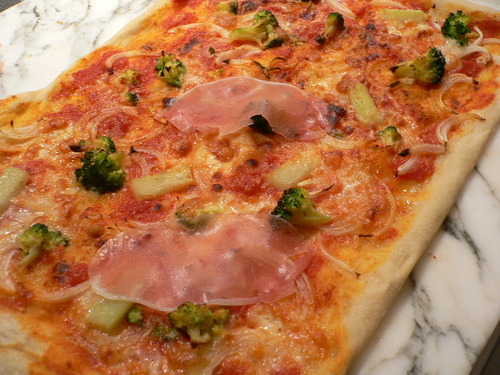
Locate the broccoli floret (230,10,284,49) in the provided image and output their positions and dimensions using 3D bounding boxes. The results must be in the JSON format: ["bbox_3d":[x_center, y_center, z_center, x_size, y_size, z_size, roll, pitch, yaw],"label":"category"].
[{"bbox_3d":[0.008,-0.161,0.513,0.058,0.024,0.046,-12,51,-10],"label":"broccoli floret"}]

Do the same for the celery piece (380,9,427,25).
[{"bbox_3d":[0.159,-0.178,0.526,0.045,0.009,0.016,5,51,4],"label":"celery piece"}]

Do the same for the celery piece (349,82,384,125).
[{"bbox_3d":[0.103,-0.076,0.452,0.016,0.009,0.045,-8,50,-6],"label":"celery piece"}]

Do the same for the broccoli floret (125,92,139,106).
[{"bbox_3d":[-0.104,-0.077,0.445,0.012,0.008,0.012,12,52,9],"label":"broccoli floret"}]

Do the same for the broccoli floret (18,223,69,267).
[{"bbox_3d":[-0.141,0.039,0.345,0.034,0.020,0.030,2,51,2],"label":"broccoli floret"}]

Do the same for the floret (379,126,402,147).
[{"bbox_3d":[0.115,-0.042,0.414,0.019,0.012,0.015,0,51,0],"label":"floret"}]

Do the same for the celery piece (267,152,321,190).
[{"bbox_3d":[0.034,-0.013,0.399,0.040,0.009,0.017,-26,55,-20],"label":"celery piece"}]

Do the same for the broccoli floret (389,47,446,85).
[{"bbox_3d":[0.157,-0.114,0.471,0.053,0.028,0.034,-8,50,-7],"label":"broccoli floret"}]

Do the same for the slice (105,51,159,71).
[{"bbox_3d":[-0.116,-0.124,0.495,0.051,0.006,0.018,-12,51,-10],"label":"slice"}]

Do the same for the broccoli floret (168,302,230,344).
[{"bbox_3d":[-0.031,0.084,0.312,0.039,0.018,0.026,-3,50,-2],"label":"broccoli floret"}]

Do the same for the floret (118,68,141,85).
[{"bbox_3d":[-0.113,-0.104,0.474,0.021,0.011,0.016,-14,52,-12],"label":"floret"}]

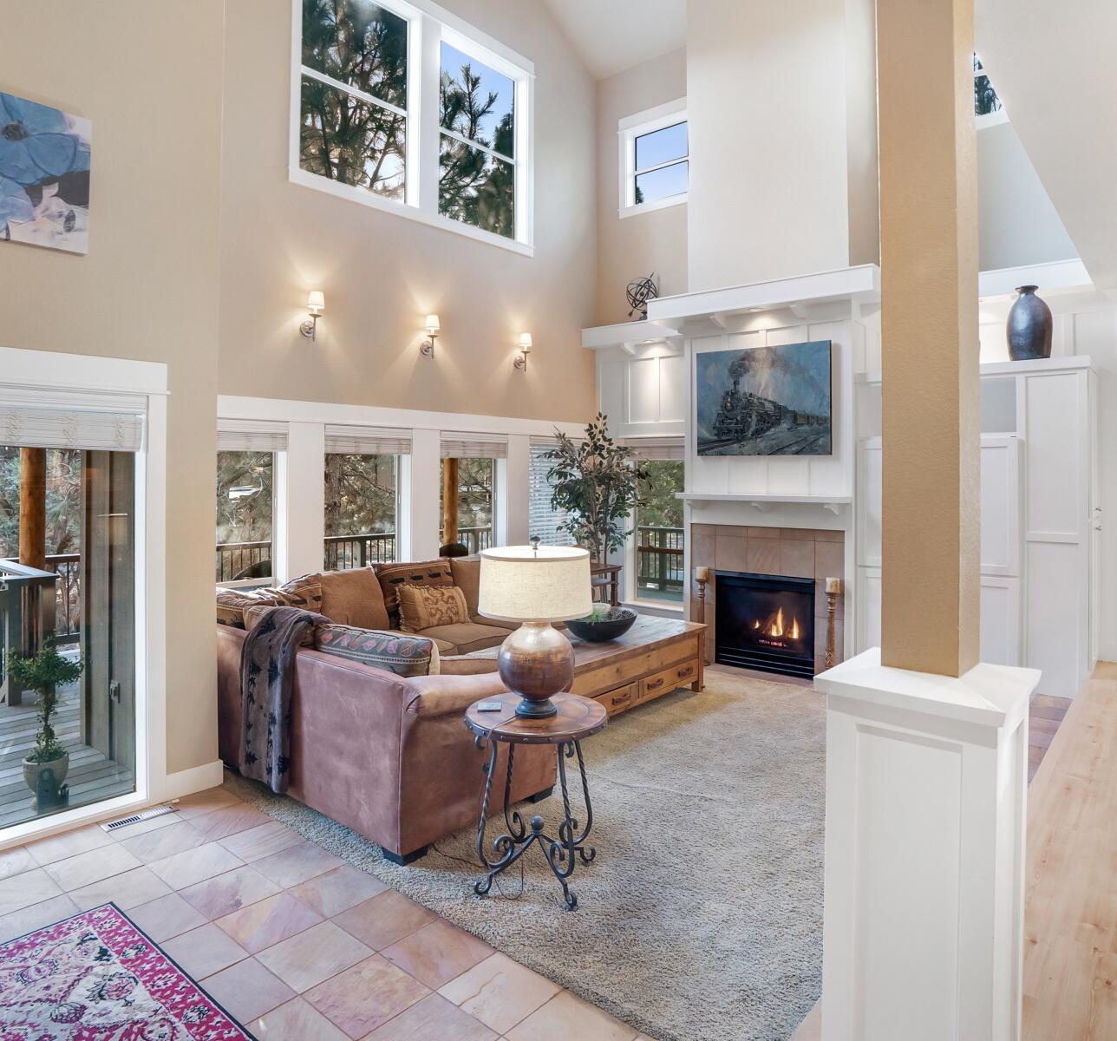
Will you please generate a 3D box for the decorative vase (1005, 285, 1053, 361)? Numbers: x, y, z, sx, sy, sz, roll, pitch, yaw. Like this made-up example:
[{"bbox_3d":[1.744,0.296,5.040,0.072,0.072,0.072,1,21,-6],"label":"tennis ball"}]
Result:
[{"bbox_3d":[3.522,-1.470,5.190,0.290,0.585,0.290,2,2,35],"label":"decorative vase"}]

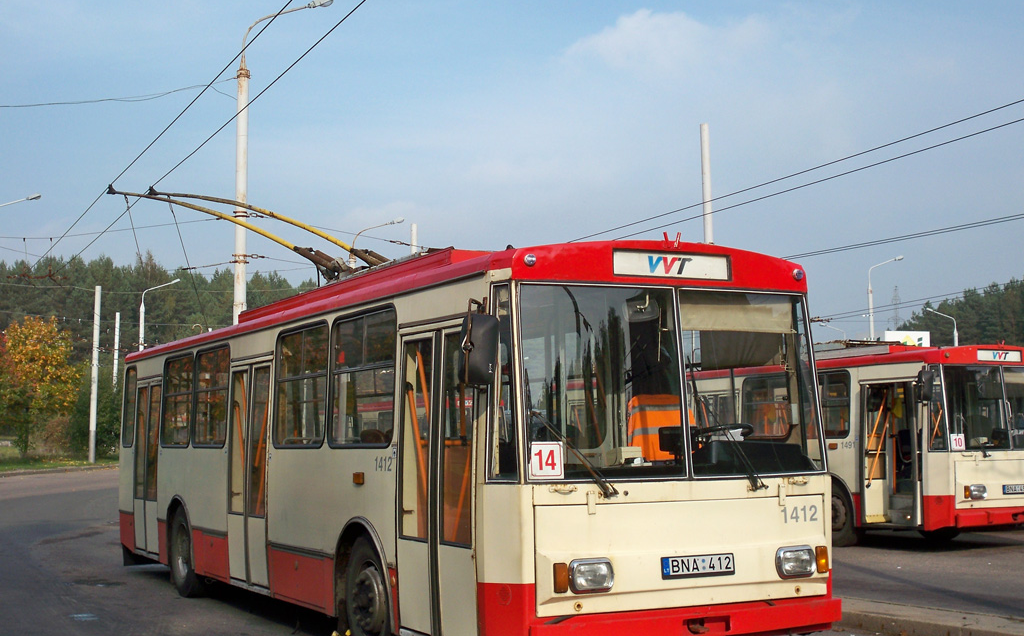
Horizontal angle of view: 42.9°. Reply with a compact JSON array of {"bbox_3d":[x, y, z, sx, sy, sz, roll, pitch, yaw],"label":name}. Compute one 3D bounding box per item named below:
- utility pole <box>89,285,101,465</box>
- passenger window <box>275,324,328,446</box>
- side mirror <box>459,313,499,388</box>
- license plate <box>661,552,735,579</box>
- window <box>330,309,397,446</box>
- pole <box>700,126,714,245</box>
[{"bbox_3d":[-19.830,2.715,62.000,0.300,8.435,0.300,-1,-5,0],"label":"utility pole"},{"bbox_3d":[-1.762,0.586,10.925,0.050,1.007,1.332,2,-6,-28],"label":"passenger window"},{"bbox_3d":[-0.195,0.192,7.689,0.215,0.425,0.130,0,-5,-10],"label":"side mirror"},{"bbox_3d":[1.192,1.584,8.321,0.547,0.130,0.020,2,-6,-28],"label":"license plate"},{"bbox_3d":[-1.114,0.464,9.729,0.050,0.998,1.290,2,-6,-28],"label":"window"},{"bbox_3d":[5.604,-0.308,37.008,0.240,10.637,0.240,-1,-5,0],"label":"pole"}]

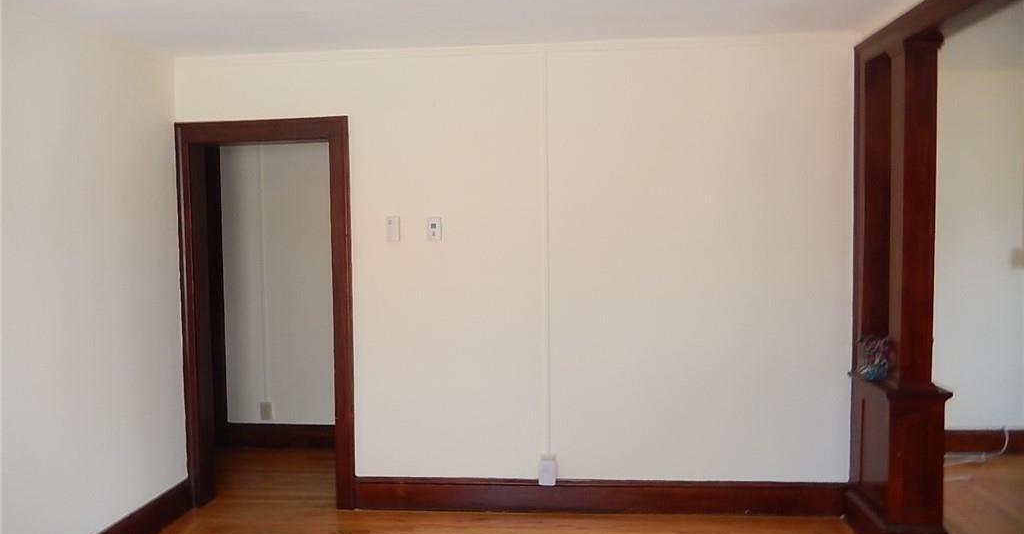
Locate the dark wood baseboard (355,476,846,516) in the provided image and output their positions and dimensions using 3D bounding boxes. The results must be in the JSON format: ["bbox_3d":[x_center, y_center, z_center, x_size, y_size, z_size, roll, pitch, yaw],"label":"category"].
[{"bbox_3d":[0.441,1.219,3.937,2.601,0.180,0.022,-1,2,5],"label":"dark wood baseboard"}]

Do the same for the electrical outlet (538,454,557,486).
[{"bbox_3d":[0.191,1.074,3.938,0.093,0.177,0.045,-1,2,5],"label":"electrical outlet"}]

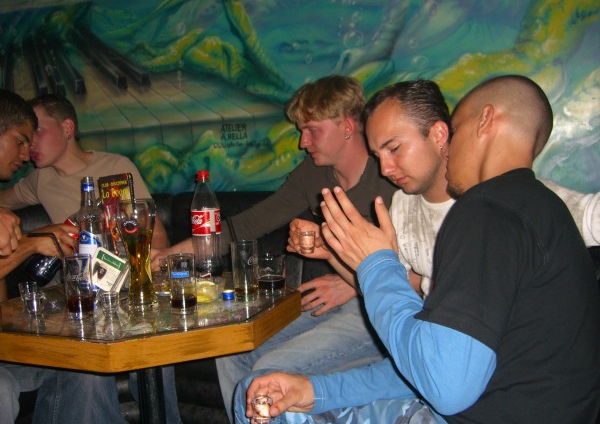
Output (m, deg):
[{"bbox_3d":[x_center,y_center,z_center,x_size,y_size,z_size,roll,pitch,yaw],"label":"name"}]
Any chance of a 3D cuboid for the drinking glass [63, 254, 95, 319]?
[{"bbox_3d":[-0.466,0.156,1.395,0.061,0.124,0.061,-1,5,0],"label":"drinking glass"}]

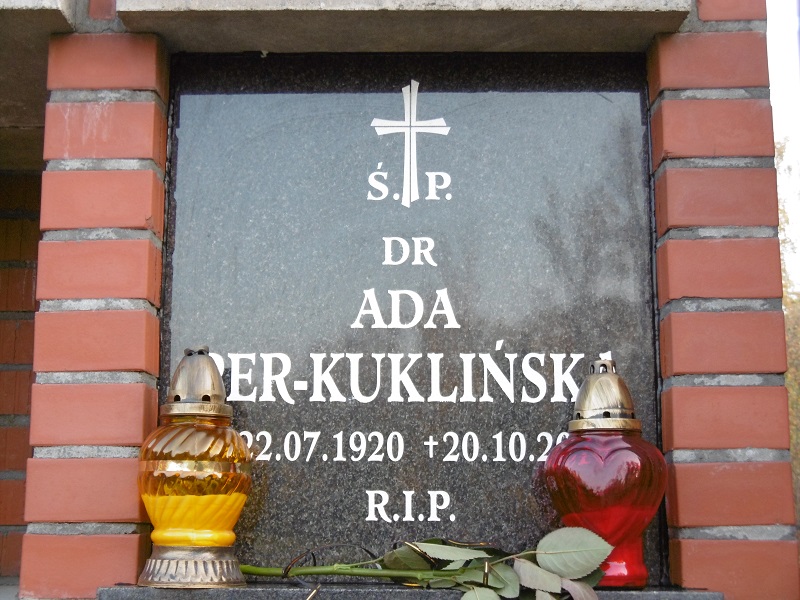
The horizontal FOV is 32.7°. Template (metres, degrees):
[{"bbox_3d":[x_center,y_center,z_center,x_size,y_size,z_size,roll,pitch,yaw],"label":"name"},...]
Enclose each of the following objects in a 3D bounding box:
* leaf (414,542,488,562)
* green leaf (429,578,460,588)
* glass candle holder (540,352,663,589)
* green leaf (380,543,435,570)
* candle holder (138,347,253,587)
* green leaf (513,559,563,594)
[{"bbox_3d":[0.052,0.257,1.390,0.080,0.020,0.030,0,-10,1],"label":"leaf"},{"bbox_3d":[0.043,0.284,1.365,0.030,0.010,0.016,0,-10,1],"label":"green leaf"},{"bbox_3d":[0.213,0.178,1.411,0.126,0.233,0.122,-2,-10,11],"label":"glass candle holder"},{"bbox_3d":[0.008,0.263,1.395,0.054,0.027,0.026,0,-10,1],"label":"green leaf"},{"bbox_3d":[-0.211,0.171,1.407,0.117,0.245,0.117,0,-10,1],"label":"candle holder"},{"bbox_3d":[0.136,0.273,1.350,0.050,0.034,0.024,0,-10,1],"label":"green leaf"}]

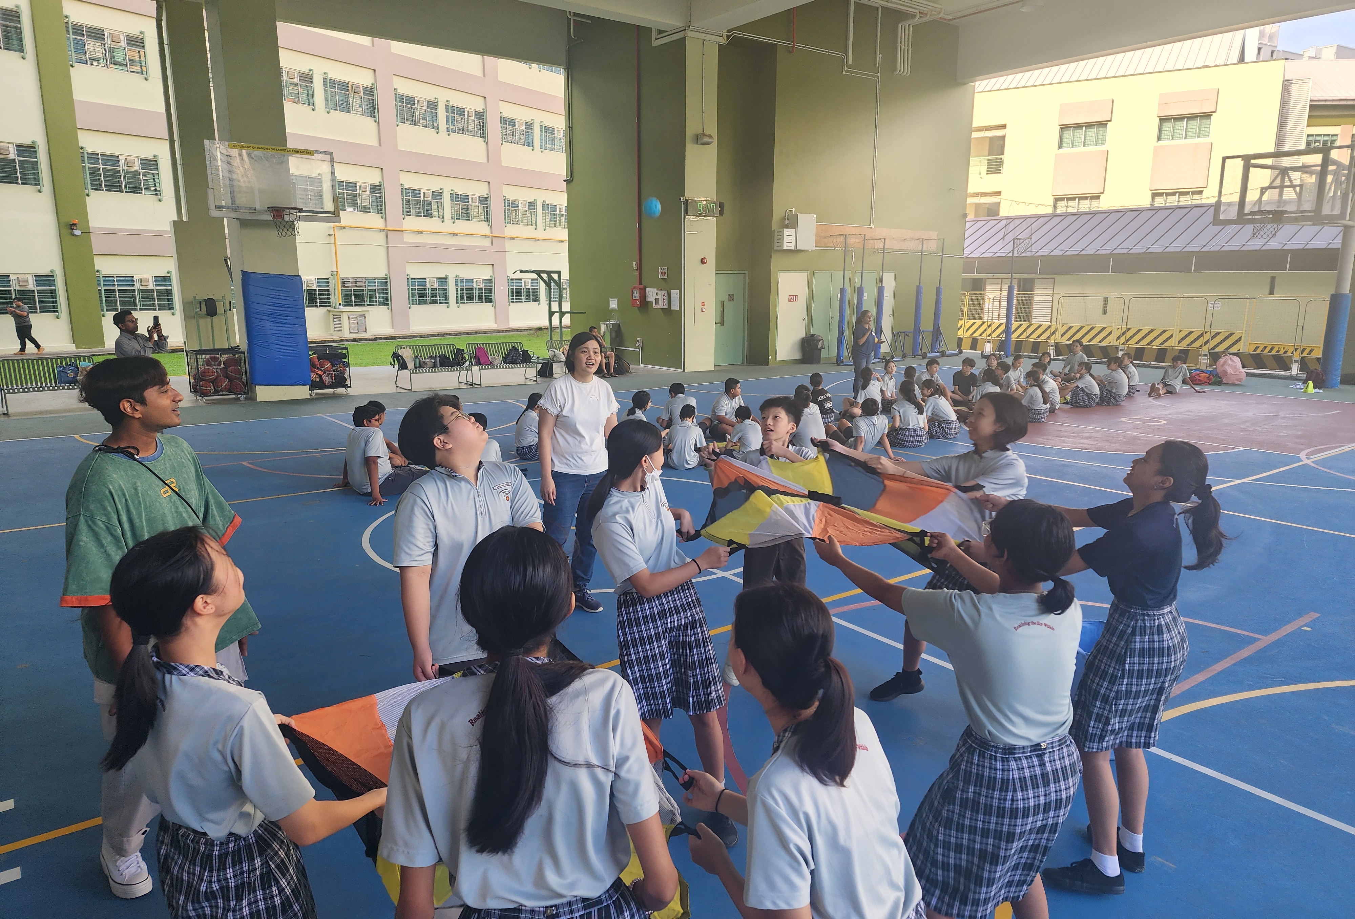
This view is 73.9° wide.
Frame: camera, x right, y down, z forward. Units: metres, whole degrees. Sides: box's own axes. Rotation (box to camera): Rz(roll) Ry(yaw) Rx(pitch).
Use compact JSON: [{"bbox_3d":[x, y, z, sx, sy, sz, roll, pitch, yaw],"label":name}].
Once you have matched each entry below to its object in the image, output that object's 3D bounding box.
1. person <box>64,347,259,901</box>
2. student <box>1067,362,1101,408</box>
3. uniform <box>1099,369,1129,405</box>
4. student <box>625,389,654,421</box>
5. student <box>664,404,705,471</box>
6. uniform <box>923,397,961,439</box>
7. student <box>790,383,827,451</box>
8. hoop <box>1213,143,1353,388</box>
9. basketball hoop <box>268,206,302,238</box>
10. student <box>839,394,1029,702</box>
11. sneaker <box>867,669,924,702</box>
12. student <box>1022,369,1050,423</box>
[{"bbox_3d":[-1.716,0.541,2.985,0.420,1.710,0.580,7,13,31],"label":"person"},{"bbox_3d":[6.618,-1.274,14.760,0.700,0.730,0.450,7,13,31],"label":"student"},{"bbox_3d":[7.169,-1.205,14.778,0.500,0.590,0.430,6,13,29],"label":"uniform"},{"bbox_3d":[-0.402,-0.489,10.797,0.640,0.710,0.480,-10,15,-40],"label":"student"},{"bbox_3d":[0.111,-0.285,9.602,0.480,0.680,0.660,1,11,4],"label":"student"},{"bbox_3d":[3.433,-0.581,11.695,0.480,0.550,0.430,11,15,43],"label":"uniform"},{"bbox_3d":[1.512,-0.447,10.108,0.480,0.810,0.680,-8,14,-34],"label":"student"},{"bbox_3d":[10.809,-3.100,15.503,4.150,3.970,1.820,-8,14,-36],"label":"hoop"},{"bbox_3d":[-6.034,-3.661,13.890,0.490,0.480,0.520,-8,14,-36],"label":"basketball hoop"},{"bbox_3d":[1.222,0.399,4.365,0.920,1.460,0.480,-6,12,-27],"label":"student"},{"bbox_3d":[1.045,1.066,4.313,0.265,0.120,0.100,-2,12,-12],"label":"sneaker"},{"bbox_3d":[5.201,-0.951,13.092,0.480,0.740,0.600,-3,12,-16],"label":"student"}]

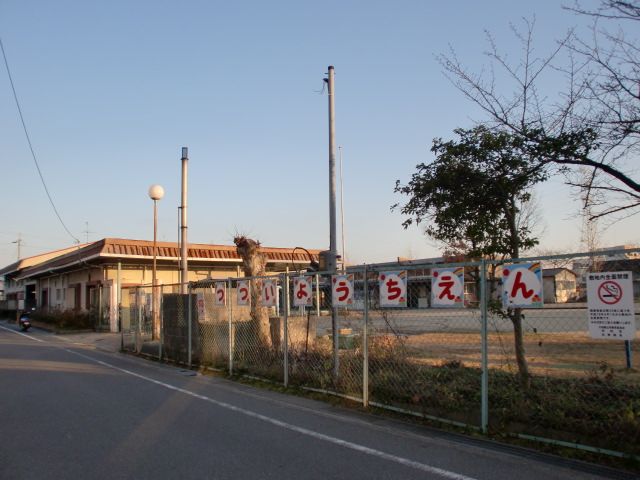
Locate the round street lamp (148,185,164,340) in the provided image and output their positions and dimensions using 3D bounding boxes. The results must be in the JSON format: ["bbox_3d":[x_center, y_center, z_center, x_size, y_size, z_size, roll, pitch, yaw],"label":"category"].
[{"bbox_3d":[-6.099,0.789,19.343,0.550,5.840,0.550,0,-7,0],"label":"round street lamp"}]

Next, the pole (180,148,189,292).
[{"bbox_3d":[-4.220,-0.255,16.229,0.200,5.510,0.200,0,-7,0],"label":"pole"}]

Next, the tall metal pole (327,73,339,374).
[{"bbox_3d":[0.251,-0.430,9.748,0.130,5.930,0.130,0,-7,0],"label":"tall metal pole"}]

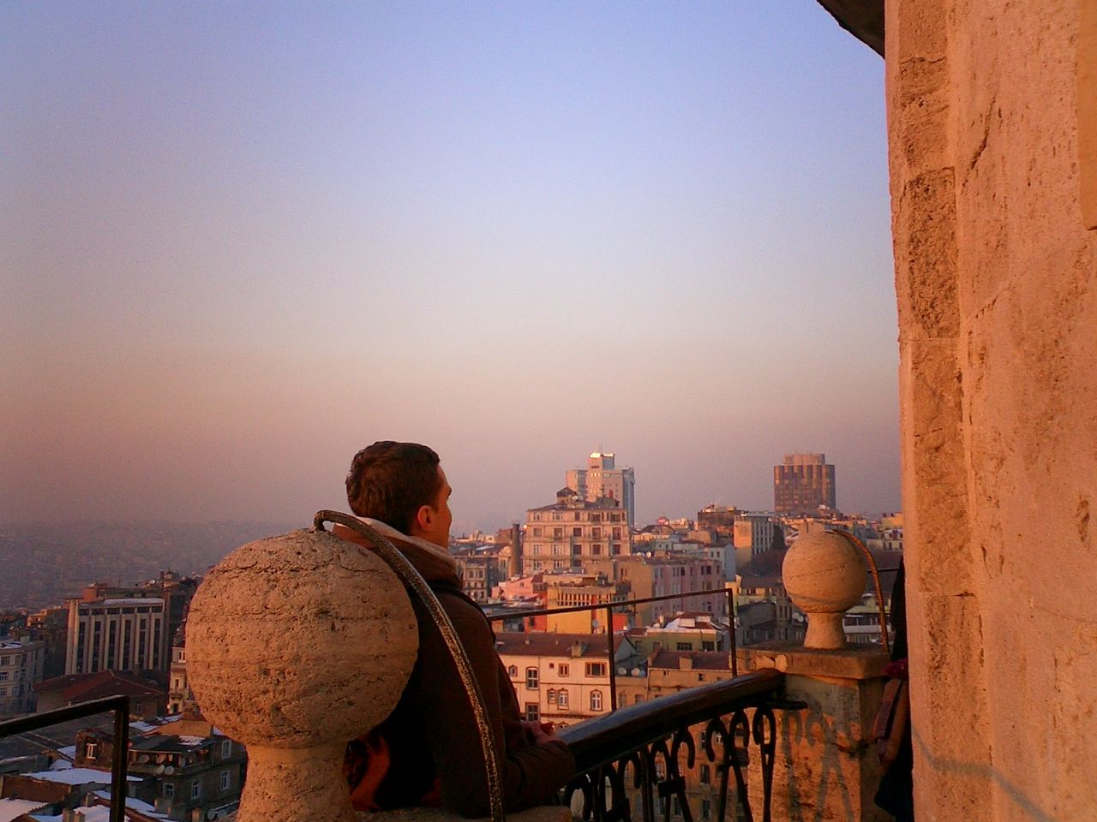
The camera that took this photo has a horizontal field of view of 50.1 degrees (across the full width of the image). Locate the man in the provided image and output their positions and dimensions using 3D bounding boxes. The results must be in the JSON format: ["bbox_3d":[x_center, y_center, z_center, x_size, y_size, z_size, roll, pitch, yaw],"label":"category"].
[{"bbox_3d":[-0.212,0.909,2.392,0.500,1.700,0.540,5,-7,-44],"label":"man"}]

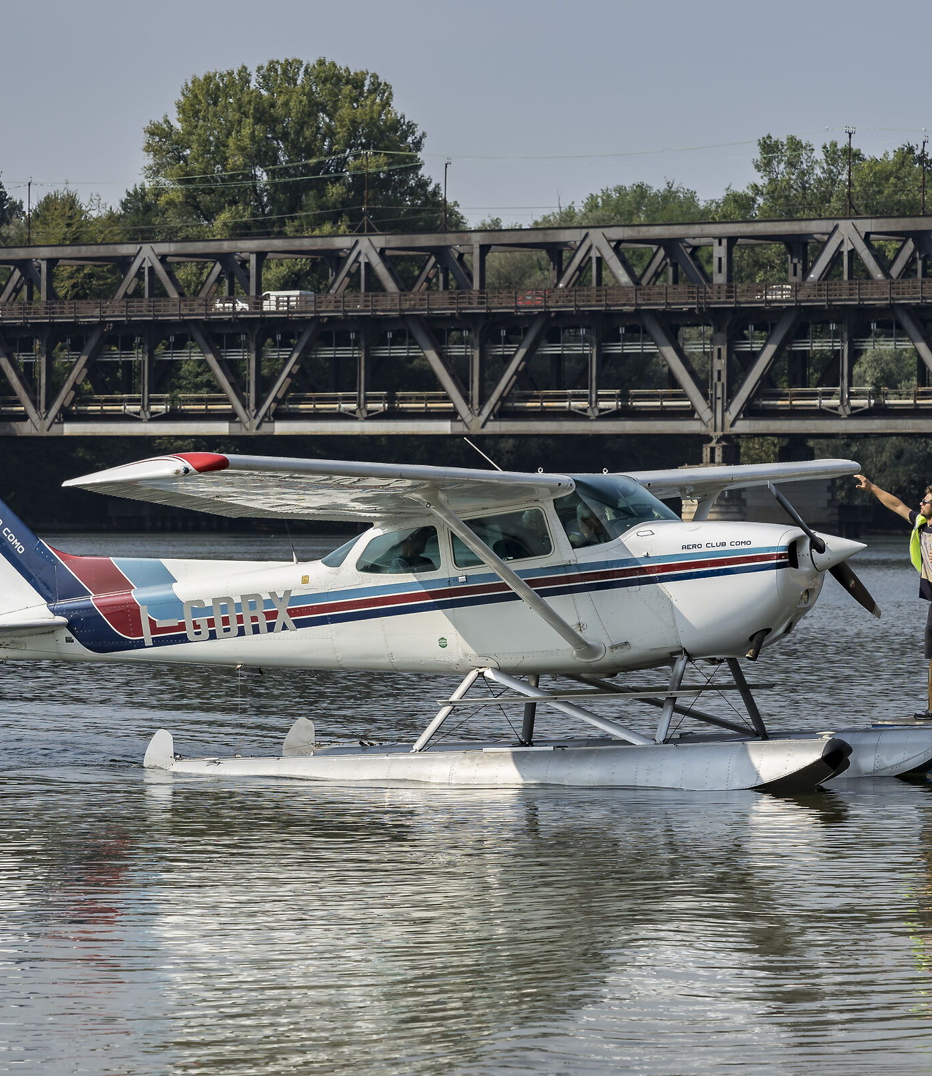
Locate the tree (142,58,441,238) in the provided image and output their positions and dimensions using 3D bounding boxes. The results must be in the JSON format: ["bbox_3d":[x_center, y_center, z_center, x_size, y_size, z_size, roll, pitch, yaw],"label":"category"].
[{"bbox_3d":[-15.695,-26.400,420.000,26.500,33.000,26.000,0,0,0],"label":"tree"}]

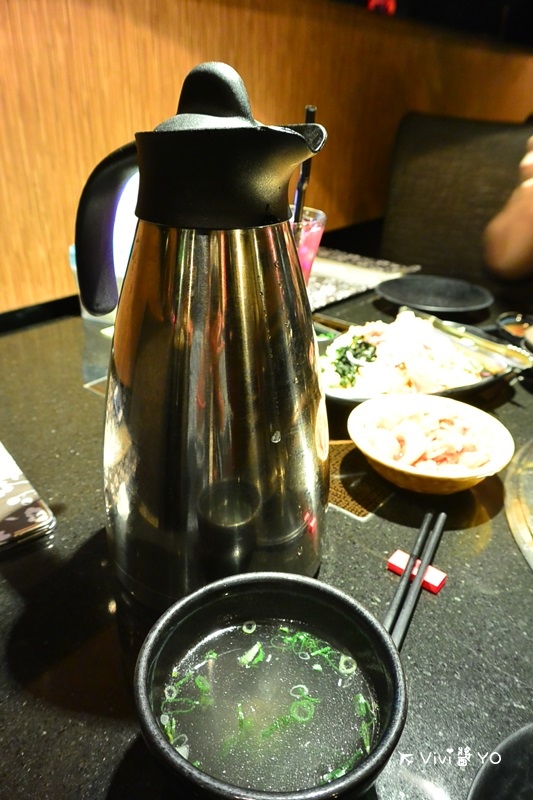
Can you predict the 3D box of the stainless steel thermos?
[{"bbox_3d":[-0.033,-0.030,0.346,0.153,0.288,0.144,12,29,18],"label":"stainless steel thermos"}]

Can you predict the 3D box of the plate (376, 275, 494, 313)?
[{"bbox_3d":[0.241,-0.145,0.868,0.161,0.022,0.161,2,28,0],"label":"plate"}]

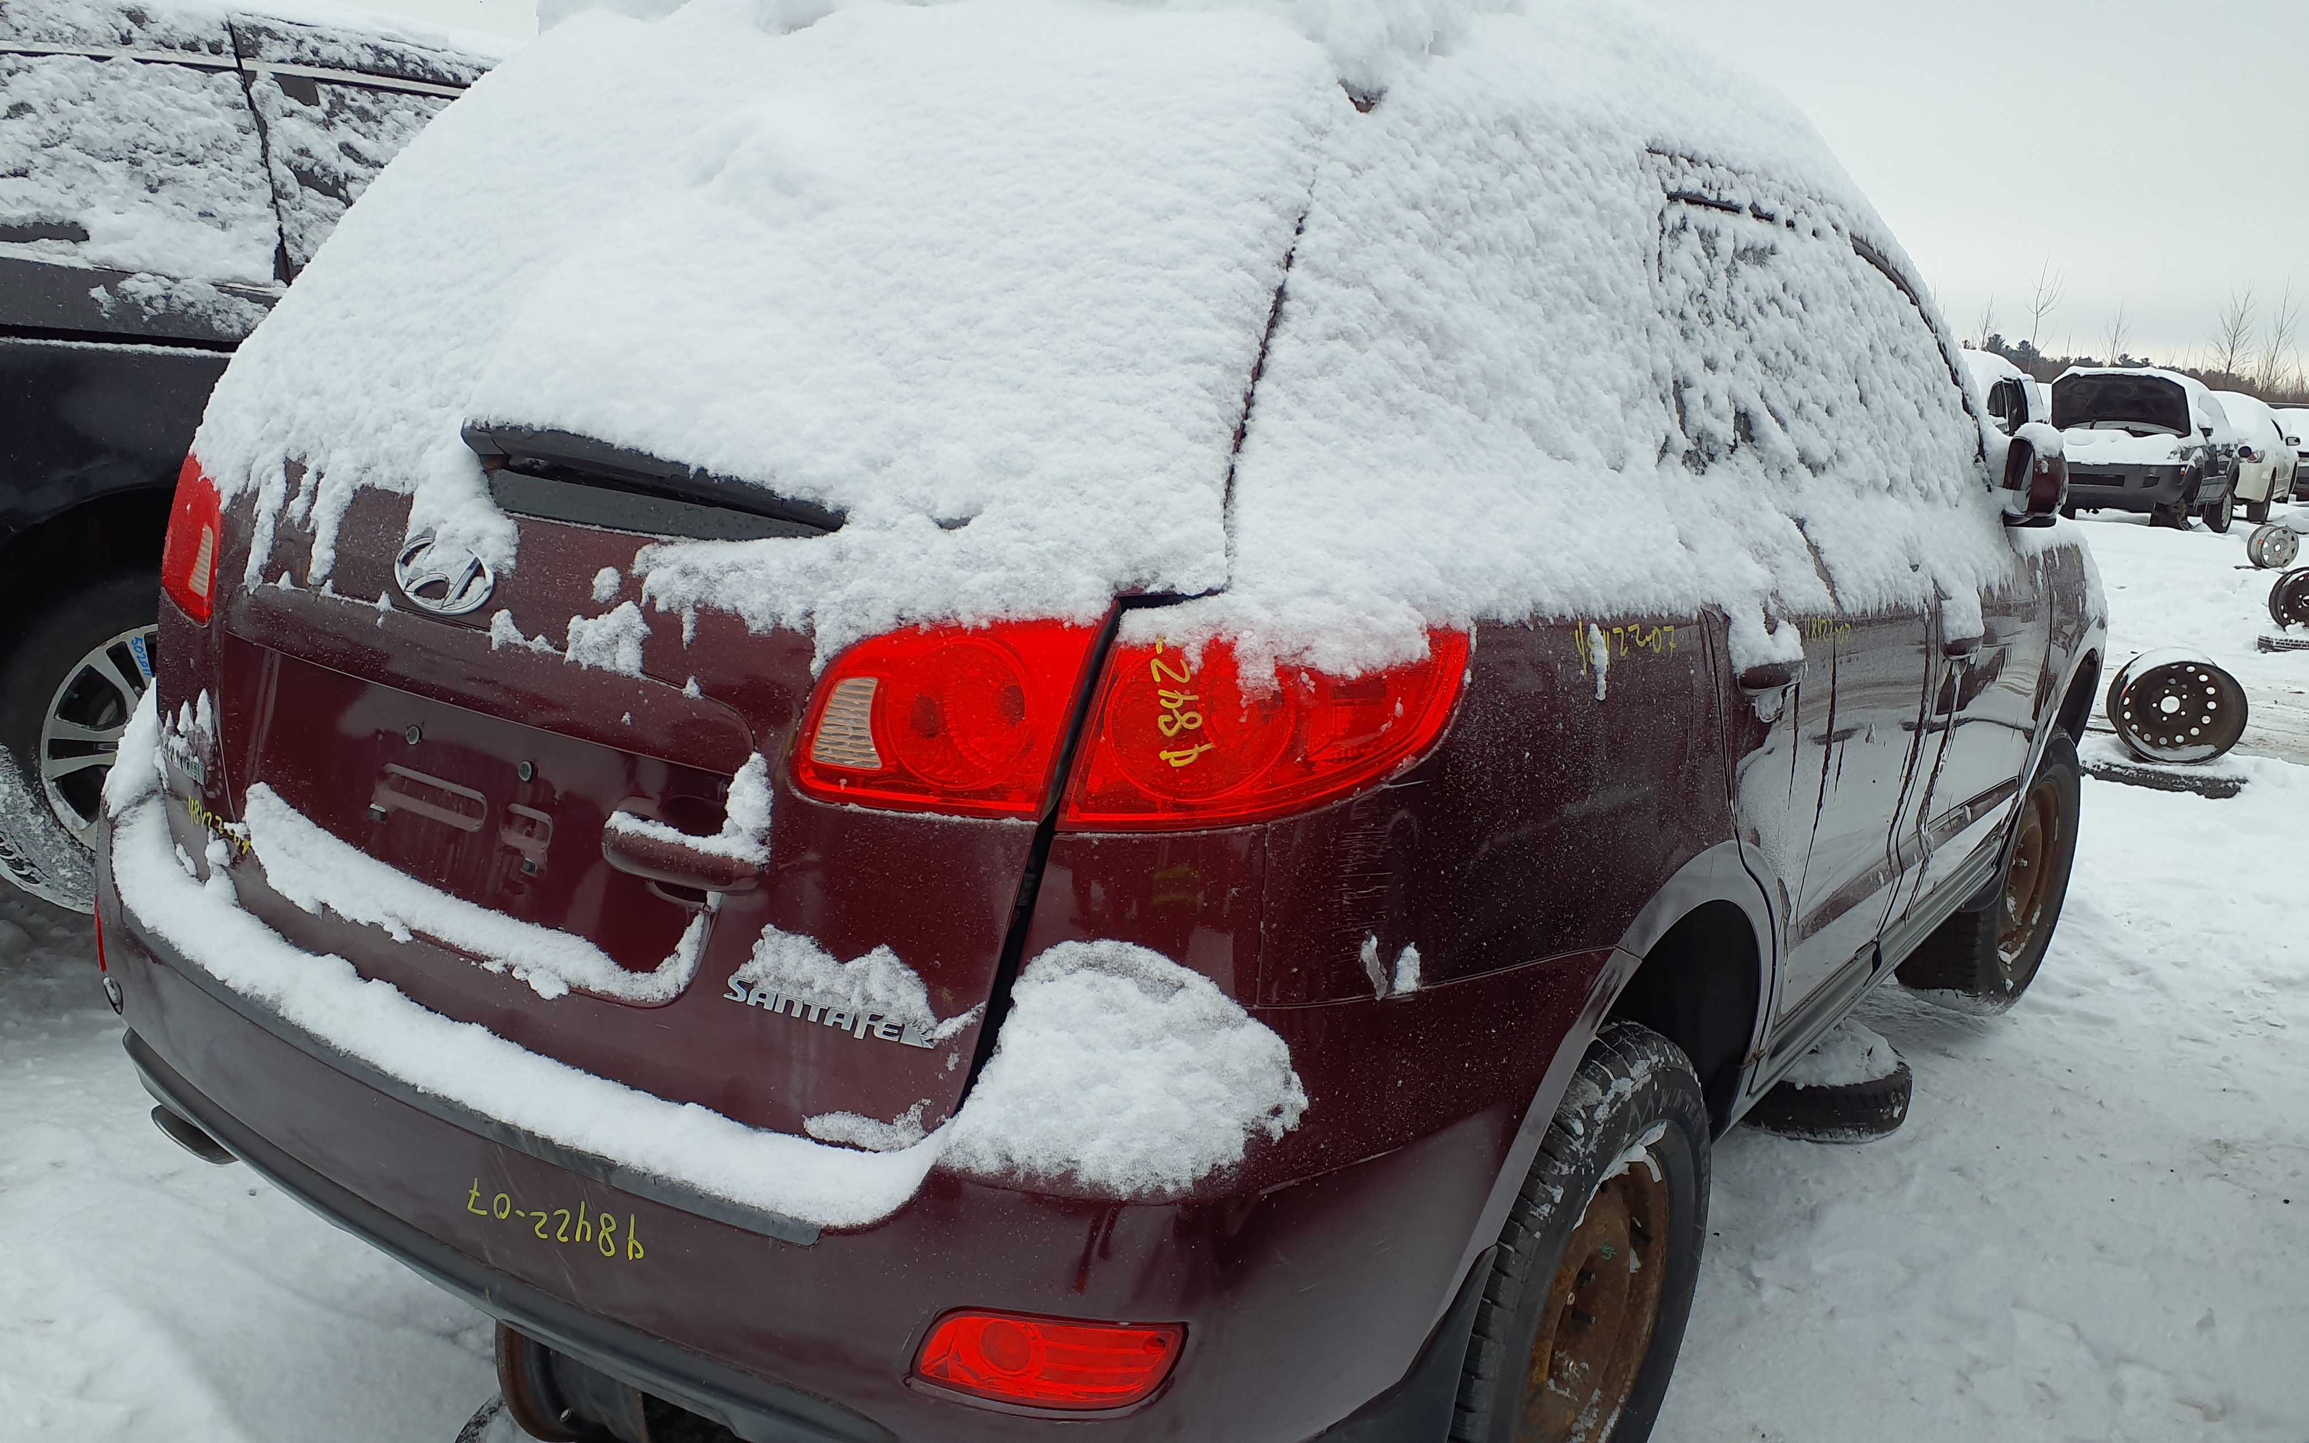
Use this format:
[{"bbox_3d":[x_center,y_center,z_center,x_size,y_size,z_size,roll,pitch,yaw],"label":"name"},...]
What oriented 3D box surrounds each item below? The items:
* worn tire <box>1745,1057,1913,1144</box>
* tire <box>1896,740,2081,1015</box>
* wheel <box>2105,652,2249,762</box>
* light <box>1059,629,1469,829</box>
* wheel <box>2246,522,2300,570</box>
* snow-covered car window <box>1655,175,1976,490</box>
[{"bbox_3d":[1.351,0.732,3.750,0.610,0.170,0.610,12,15,36],"label":"worn tire"},{"bbox_3d":[2.095,0.357,4.285,0.235,0.730,0.730,14,16,42],"label":"tire"},{"bbox_3d":[4.038,-0.056,6.718,0.440,0.440,0.195,6,14,16],"label":"wheel"},{"bbox_3d":[0.104,-0.021,1.403,0.160,0.170,0.400,12,15,36],"label":"light"},{"bbox_3d":[11.592,-1.803,17.600,0.430,0.430,0.190,1,11,-8],"label":"wheel"},{"bbox_3d":[1.129,-0.587,2.752,0.100,0.420,1.550,-16,-2,38],"label":"snow-covered car window"}]

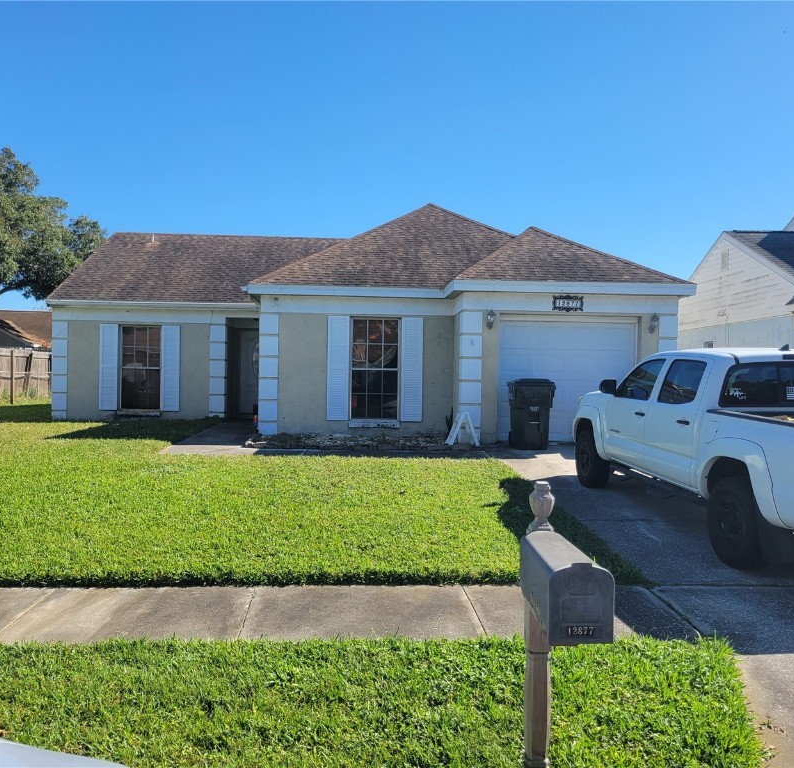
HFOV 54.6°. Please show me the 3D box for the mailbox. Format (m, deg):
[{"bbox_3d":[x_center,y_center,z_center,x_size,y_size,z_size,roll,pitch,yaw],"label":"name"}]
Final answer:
[{"bbox_3d":[0.587,0.701,2.716,0.208,0.253,0.534,1,0,-1],"label":"mailbox"}]

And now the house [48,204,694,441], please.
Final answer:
[{"bbox_3d":[-1.573,-1.827,19.520,12.650,5.430,13.400,1,0,-3],"label":"house"}]

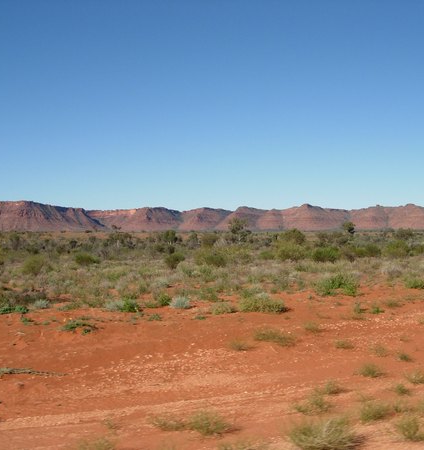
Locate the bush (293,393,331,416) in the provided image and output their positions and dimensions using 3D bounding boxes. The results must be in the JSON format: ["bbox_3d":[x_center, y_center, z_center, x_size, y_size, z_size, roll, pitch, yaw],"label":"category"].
[{"bbox_3d":[1.041,1.859,6.826,0.410,0.218,0.348,0,-1,9],"label":"bush"}]

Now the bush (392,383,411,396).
[{"bbox_3d":[2.008,1.733,6.964,0.180,0.136,0.144,0,0,0],"label":"bush"}]

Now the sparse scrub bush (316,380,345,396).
[{"bbox_3d":[1.451,1.981,8.030,0.329,0.160,0.296,0,0,10],"label":"sparse scrub bush"}]

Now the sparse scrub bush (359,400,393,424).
[{"bbox_3d":[1.638,1.868,6.601,0.331,0.195,0.281,0,-1,14],"label":"sparse scrub bush"}]

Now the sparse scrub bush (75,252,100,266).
[{"bbox_3d":[-6.919,1.917,36.608,1.445,0.722,1.301,0,0,-11],"label":"sparse scrub bush"}]

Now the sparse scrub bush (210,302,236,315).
[{"bbox_3d":[0.241,1.747,13.856,0.547,0.234,0.438,0,0,0],"label":"sparse scrub bush"}]

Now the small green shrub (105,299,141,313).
[{"bbox_3d":[-2.111,1.898,15.544,0.842,0.311,0.716,0,-1,-8],"label":"small green shrub"}]

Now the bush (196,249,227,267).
[{"bbox_3d":[-0.027,1.766,35.838,1.632,0.975,1.387,0,-1,0],"label":"bush"}]

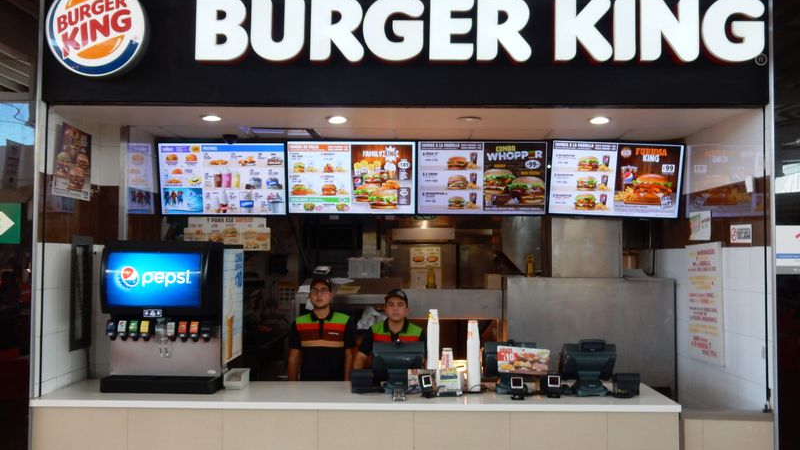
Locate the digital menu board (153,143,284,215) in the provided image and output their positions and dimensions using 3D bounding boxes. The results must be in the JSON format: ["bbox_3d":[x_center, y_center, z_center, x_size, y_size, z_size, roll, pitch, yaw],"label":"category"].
[{"bbox_3d":[-1.495,-0.389,5.882,1.105,0.632,0.060,0,9,2],"label":"digital menu board"}]

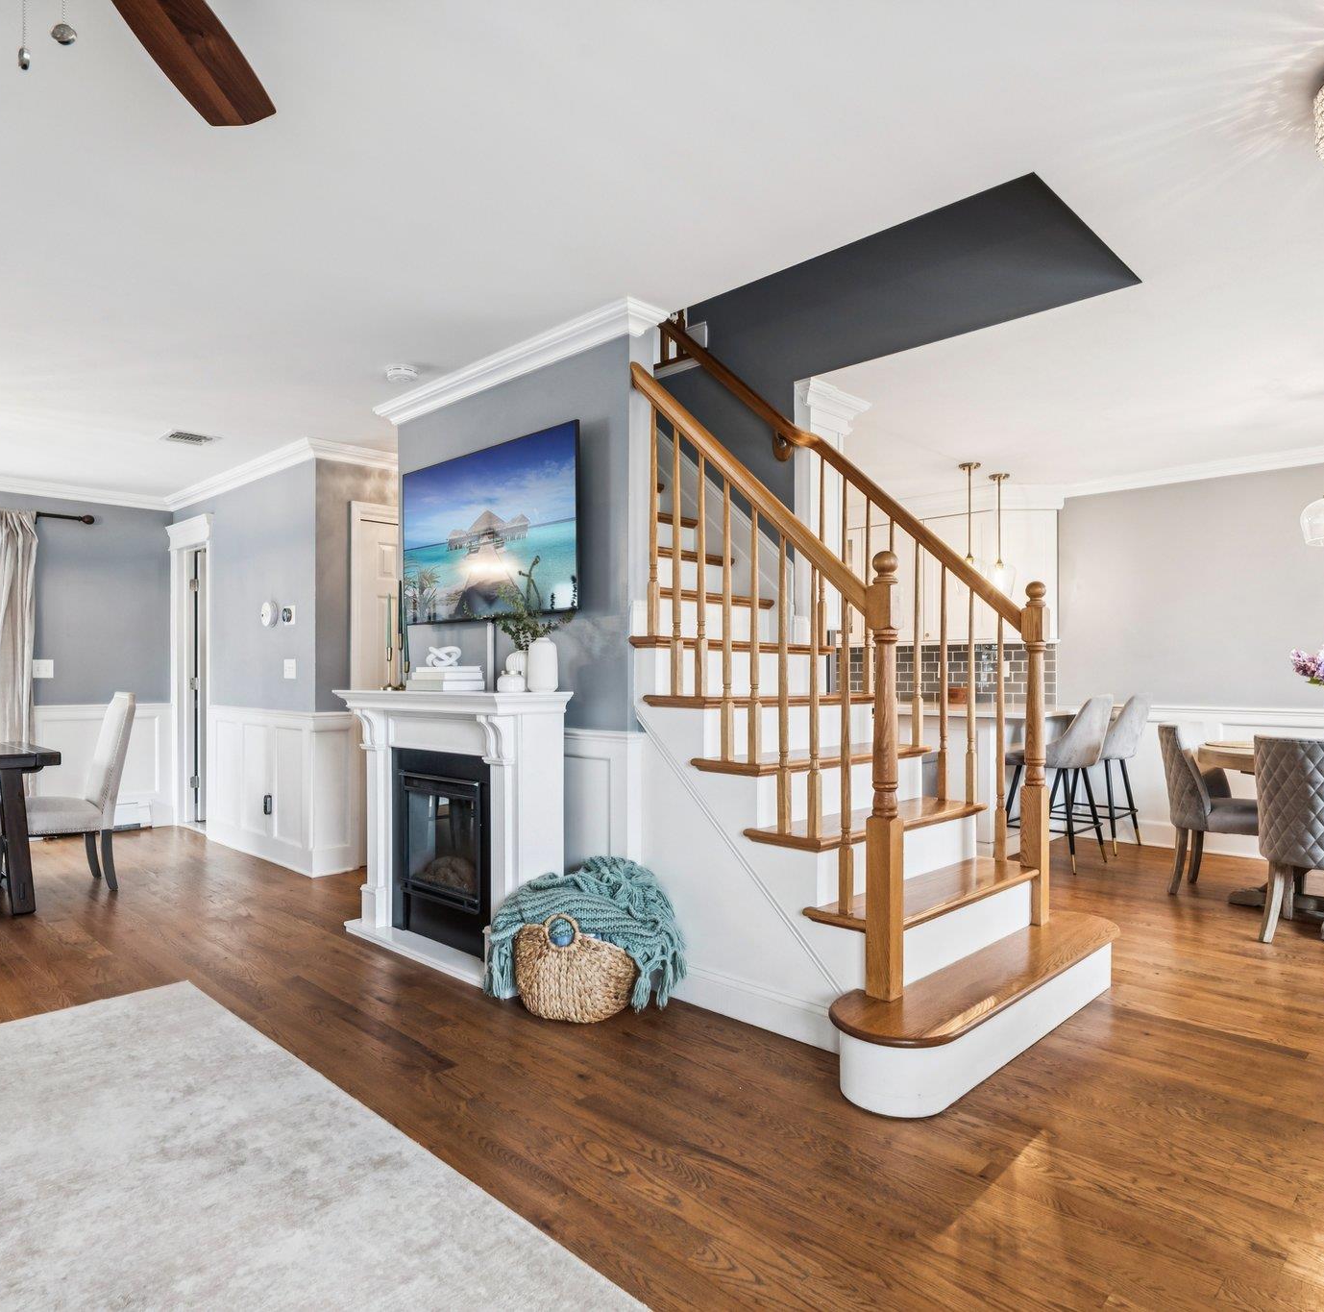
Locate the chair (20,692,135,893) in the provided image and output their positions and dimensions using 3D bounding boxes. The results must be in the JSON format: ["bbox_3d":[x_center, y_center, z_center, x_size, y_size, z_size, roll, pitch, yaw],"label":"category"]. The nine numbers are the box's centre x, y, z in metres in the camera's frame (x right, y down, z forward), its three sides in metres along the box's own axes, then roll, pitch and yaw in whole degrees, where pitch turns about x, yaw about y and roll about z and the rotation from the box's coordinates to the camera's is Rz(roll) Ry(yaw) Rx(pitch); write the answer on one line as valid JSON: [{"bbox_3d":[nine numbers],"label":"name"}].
[{"bbox_3d":[-3.204,0.729,4.623,0.486,1.035,0.615,-1,-1,44],"label":"chair"}]

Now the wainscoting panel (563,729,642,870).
[{"bbox_3d":[-0.232,0.743,3.195,0.407,0.937,0.079,-1,-1,44],"label":"wainscoting panel"}]

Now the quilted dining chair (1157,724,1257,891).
[{"bbox_3d":[2.897,0.782,4.419,0.590,0.868,0.516,-1,-1,44],"label":"quilted dining chair"}]

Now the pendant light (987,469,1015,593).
[{"bbox_3d":[2.251,-0.779,5.816,0.200,0.830,0.200,-1,-1,44],"label":"pendant light"}]

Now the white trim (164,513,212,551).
[{"bbox_3d":[-3.393,-0.869,6.263,0.830,0.185,0.075,-1,-1,44],"label":"white trim"}]

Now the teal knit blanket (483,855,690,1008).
[{"bbox_3d":[-0.223,0.930,3.008,0.640,0.480,0.400,0,-1,10],"label":"teal knit blanket"}]

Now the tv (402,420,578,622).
[{"bbox_3d":[-0.745,-0.511,3.719,1.255,0.705,0.055,-1,-1,44],"label":"tv"}]

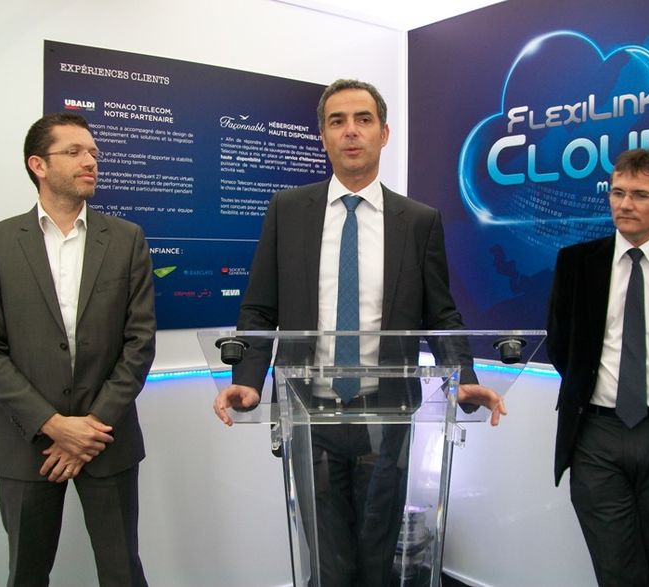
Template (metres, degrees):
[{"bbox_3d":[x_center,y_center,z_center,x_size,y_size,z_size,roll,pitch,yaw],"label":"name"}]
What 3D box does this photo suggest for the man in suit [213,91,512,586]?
[{"bbox_3d":[0.078,0.375,1.909,0.660,1.790,0.420,0,3,2],"label":"man in suit"}]

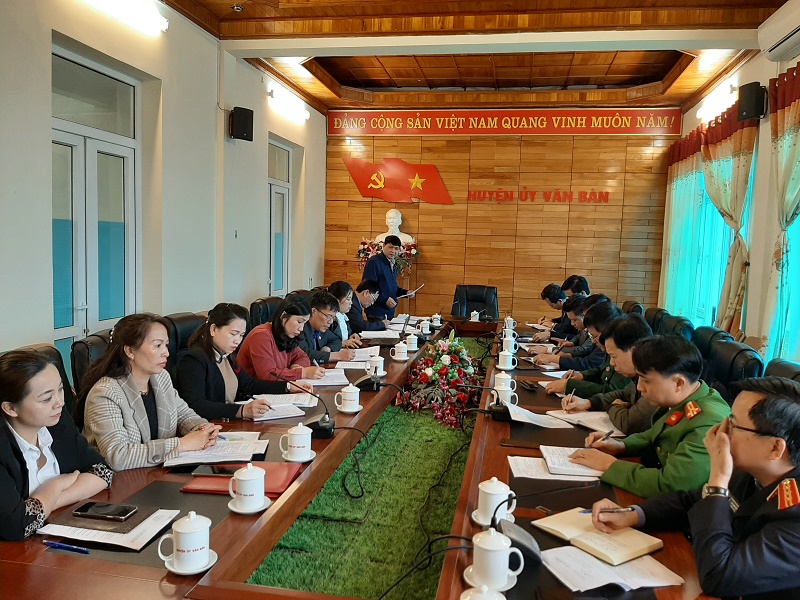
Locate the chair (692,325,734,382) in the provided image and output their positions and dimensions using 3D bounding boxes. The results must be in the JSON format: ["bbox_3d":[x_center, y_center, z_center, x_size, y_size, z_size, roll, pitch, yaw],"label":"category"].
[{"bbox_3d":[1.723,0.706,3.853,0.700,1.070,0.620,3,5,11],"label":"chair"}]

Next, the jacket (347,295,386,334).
[{"bbox_3d":[-0.373,0.209,5.908,0.460,0.520,0.500,3,5,11],"label":"jacket"}]

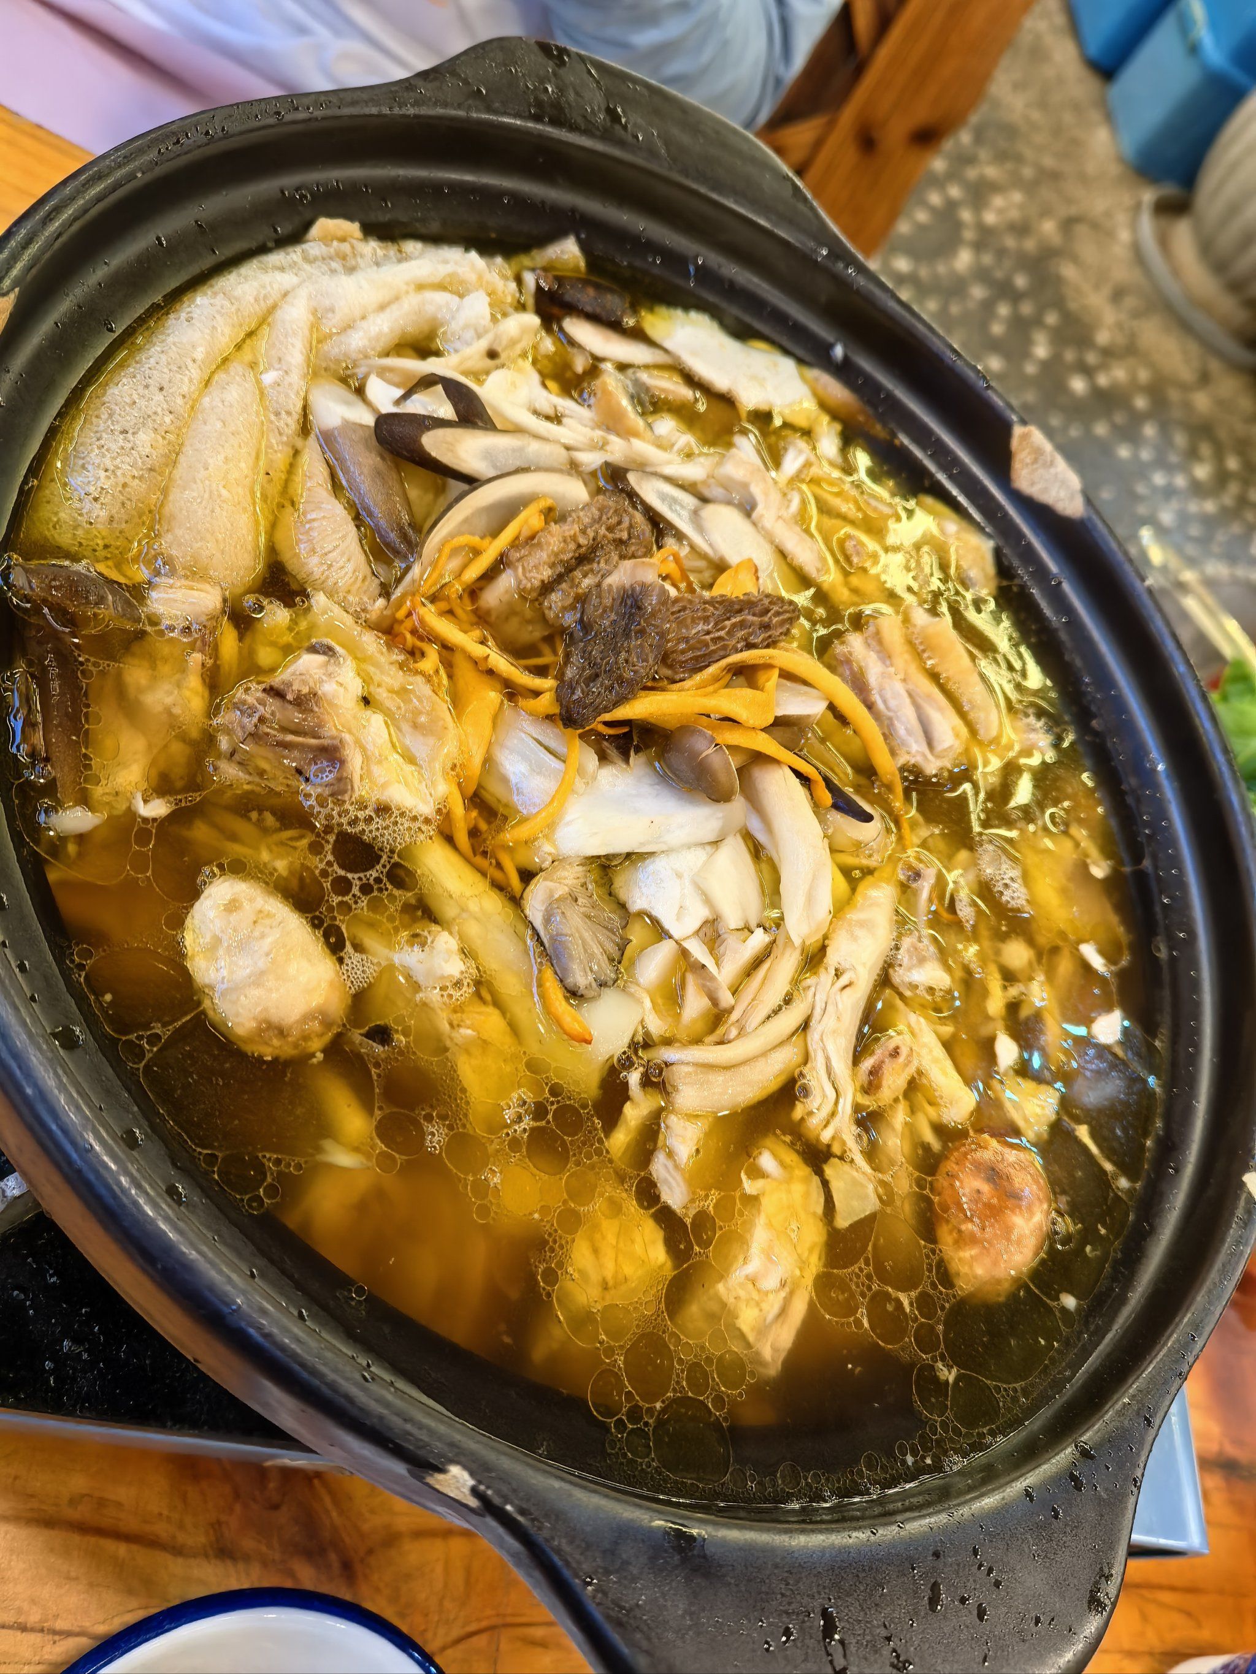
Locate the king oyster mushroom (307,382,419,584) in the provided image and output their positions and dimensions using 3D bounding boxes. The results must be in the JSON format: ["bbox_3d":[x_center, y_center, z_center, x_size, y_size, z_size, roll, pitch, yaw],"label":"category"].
[{"bbox_3d":[-0.051,-0.069,0.254,0.014,0.010,0.041,-21,84,-40],"label":"king oyster mushroom"}]

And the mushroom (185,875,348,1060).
[{"bbox_3d":[-0.059,0.021,0.215,0.025,0.019,0.031,-23,81,-43],"label":"mushroom"}]

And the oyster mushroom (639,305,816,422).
[{"bbox_3d":[0.029,-0.132,0.365,0.056,0.010,0.028,17,57,-29],"label":"oyster mushroom"}]

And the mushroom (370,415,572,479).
[{"bbox_3d":[-0.032,-0.083,0.278,0.047,0.010,0.015,-4,69,-39],"label":"mushroom"}]

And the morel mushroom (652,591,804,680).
[{"bbox_3d":[0.021,-0.044,0.283,0.041,0.017,0.018,-20,79,-38],"label":"morel mushroom"}]

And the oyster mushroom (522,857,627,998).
[{"bbox_3d":[-0.010,0.017,0.237,0.021,0.012,0.025,-11,78,-38],"label":"oyster mushroom"}]

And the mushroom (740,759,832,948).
[{"bbox_3d":[0.035,0.003,0.286,0.018,0.013,0.045,8,61,-34],"label":"mushroom"}]

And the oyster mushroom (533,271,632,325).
[{"bbox_3d":[-0.010,-0.132,0.321,0.026,0.010,0.013,6,64,-32],"label":"oyster mushroom"}]

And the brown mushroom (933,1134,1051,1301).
[{"bbox_3d":[0.081,0.084,0.290,0.034,0.019,0.036,28,52,-22],"label":"brown mushroom"}]

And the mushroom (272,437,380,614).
[{"bbox_3d":[-0.056,-0.059,0.248,0.019,0.013,0.036,-8,72,-37],"label":"mushroom"}]

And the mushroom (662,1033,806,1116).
[{"bbox_3d":[0.021,0.045,0.246,0.032,0.011,0.015,-4,69,-36],"label":"mushroom"}]

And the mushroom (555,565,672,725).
[{"bbox_3d":[-0.004,-0.038,0.262,0.021,0.017,0.034,28,65,-21],"label":"mushroom"}]

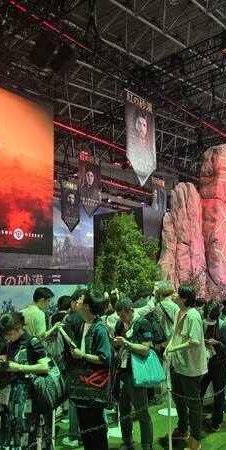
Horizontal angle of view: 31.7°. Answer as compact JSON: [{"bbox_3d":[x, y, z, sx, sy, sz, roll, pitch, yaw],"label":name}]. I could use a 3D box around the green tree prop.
[{"bbox_3d":[0.216,1.240,6.212,1.000,2.820,0.950,-9,-12,40],"label":"green tree prop"}]

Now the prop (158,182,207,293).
[{"bbox_3d":[1.248,1.028,6.897,0.660,3.410,0.720,-9,-12,40],"label":"prop"}]

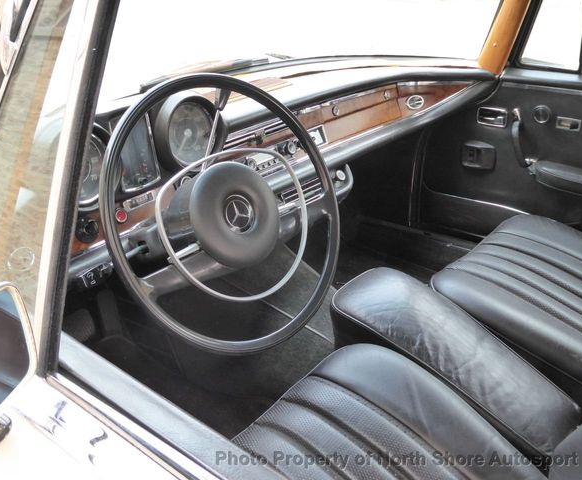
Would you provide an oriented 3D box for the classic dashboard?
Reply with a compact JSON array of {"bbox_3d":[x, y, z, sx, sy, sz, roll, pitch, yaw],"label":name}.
[{"bbox_3d":[-0.029,-0.217,1.366,0.350,0.305,1.340,19,32,36],"label":"classic dashboard"}]

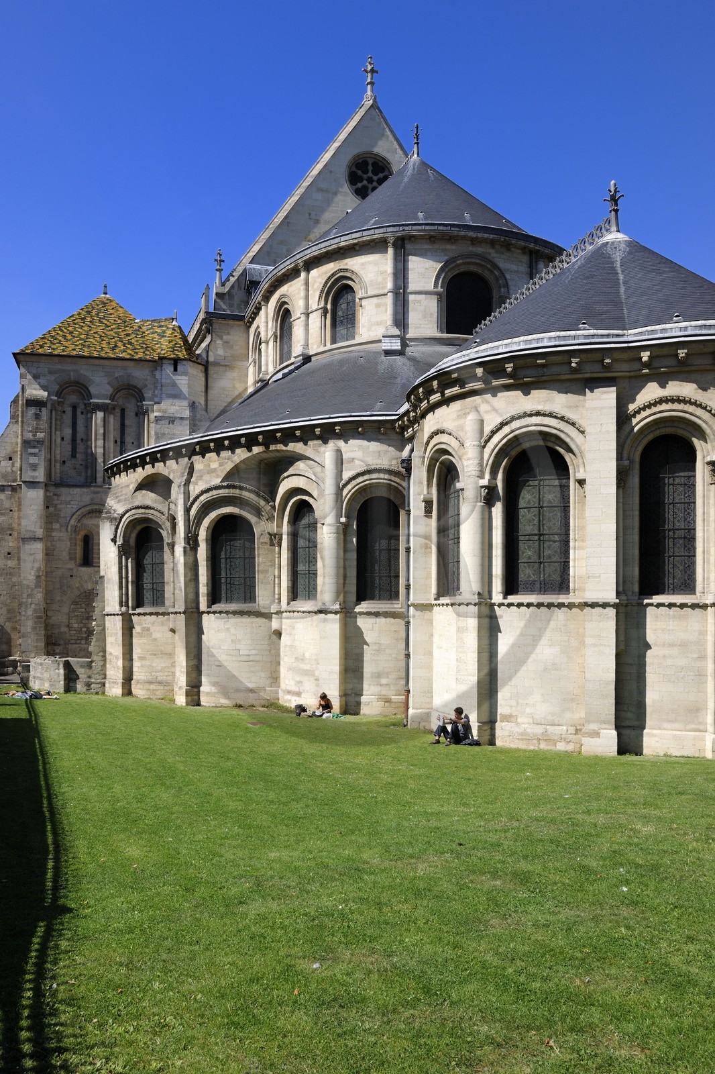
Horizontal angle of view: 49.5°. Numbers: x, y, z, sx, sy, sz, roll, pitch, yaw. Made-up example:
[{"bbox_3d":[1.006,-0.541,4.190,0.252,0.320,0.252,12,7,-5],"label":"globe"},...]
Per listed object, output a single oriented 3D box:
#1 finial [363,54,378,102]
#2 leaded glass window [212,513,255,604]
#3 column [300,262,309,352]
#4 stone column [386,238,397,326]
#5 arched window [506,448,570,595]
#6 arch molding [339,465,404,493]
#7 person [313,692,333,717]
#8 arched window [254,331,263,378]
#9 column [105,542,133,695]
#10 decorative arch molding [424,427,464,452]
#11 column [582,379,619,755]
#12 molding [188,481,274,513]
[{"bbox_3d":[0.771,-27.229,46.000,0.880,2.500,0.550,0,-2,-13],"label":"finial"},{"bbox_3d":[-3.685,0.687,23.100,1.330,2.670,0.300,0,-2,3],"label":"leaded glass window"},{"bbox_3d":[-2.088,-8.997,30.400,0.360,3.520,0.360,0,0,0],"label":"column"},{"bbox_3d":[1.086,-8.145,24.800,0.360,2.820,0.360,-1,-2,13],"label":"stone column"},{"bbox_3d":[3.738,-0.320,16.000,1.300,3.080,0.300,-1,-2,18],"label":"arched window"},{"bbox_3d":[0.513,-1.770,23.700,2.100,0.840,0.300,0,0,9],"label":"arch molding"},{"bbox_3d":[-1.038,5.116,23.700,0.480,0.750,0.500,-2,-3,38],"label":"person"},{"bbox_3d":[-4.473,-8.228,35.200,0.300,2.200,1.250,0,0,-18],"label":"arched window"},{"bbox_3d":[-9.031,3.091,29.300,0.950,5.780,0.750,0,0,35],"label":"column"},{"bbox_3d":[2.072,-2.335,18.600,0.300,0.680,2.100,0,0,-22],"label":"decorative arch molding"},{"bbox_3d":[5.072,0.631,16.200,0.730,7.750,0.500,-1,-2,15],"label":"column"},{"bbox_3d":[-3.679,-1.162,22.600,2.520,0.940,0.350,0,-2,3],"label":"molding"}]

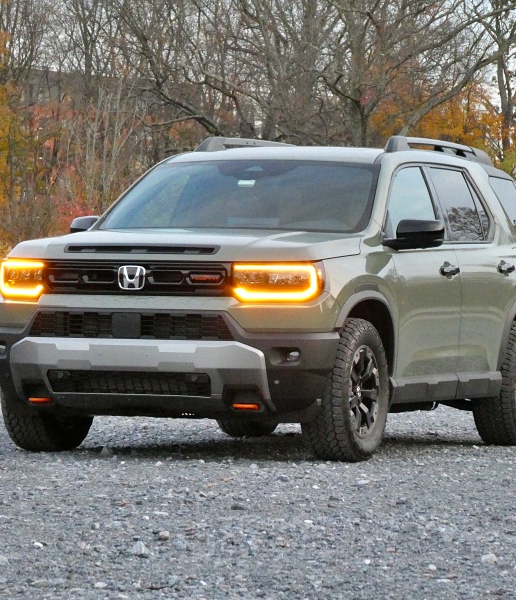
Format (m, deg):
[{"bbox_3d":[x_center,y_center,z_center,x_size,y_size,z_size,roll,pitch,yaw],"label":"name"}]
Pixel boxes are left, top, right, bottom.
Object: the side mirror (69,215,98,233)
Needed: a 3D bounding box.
[{"bbox_3d":[-0.949,-0.395,15.506,0.300,0.180,0.190,1,-1,23],"label":"side mirror"}]

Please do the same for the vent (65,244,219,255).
[{"bbox_3d":[-0.605,-0.260,13.801,0.874,0.055,0.075,1,-1,23],"label":"vent"}]

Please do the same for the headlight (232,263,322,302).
[{"bbox_3d":[0.104,-0.087,13.570,0.410,0.210,0.240,1,-1,23],"label":"headlight"}]

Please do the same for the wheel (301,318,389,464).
[{"bbox_3d":[0.472,0.484,14.185,0.275,0.785,0.784,1,-1,19],"label":"wheel"}]

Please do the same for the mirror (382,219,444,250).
[{"bbox_3d":[0.864,-0.366,14.736,0.300,0.180,0.190,1,-1,23],"label":"mirror"}]

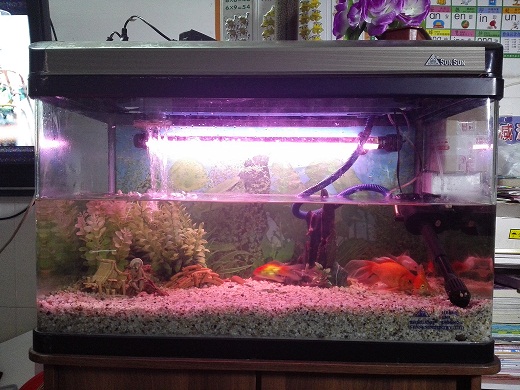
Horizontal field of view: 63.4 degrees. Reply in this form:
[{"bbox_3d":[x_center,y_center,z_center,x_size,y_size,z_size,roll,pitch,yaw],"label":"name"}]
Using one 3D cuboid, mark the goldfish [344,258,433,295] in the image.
[{"bbox_3d":[0.212,0.136,0.700,0.137,0.055,0.050,9,5,18],"label":"goldfish"}]

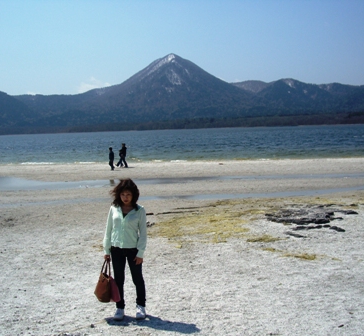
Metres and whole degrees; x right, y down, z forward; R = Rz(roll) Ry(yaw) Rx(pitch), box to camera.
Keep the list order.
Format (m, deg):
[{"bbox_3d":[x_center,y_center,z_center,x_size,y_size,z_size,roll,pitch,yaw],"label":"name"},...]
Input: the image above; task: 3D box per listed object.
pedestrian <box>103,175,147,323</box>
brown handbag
[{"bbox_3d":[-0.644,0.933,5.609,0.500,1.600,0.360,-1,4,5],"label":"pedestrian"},{"bbox_3d":[-0.853,1.293,5.629,0.170,0.440,0.360,-4,5,-30],"label":"brown handbag"}]

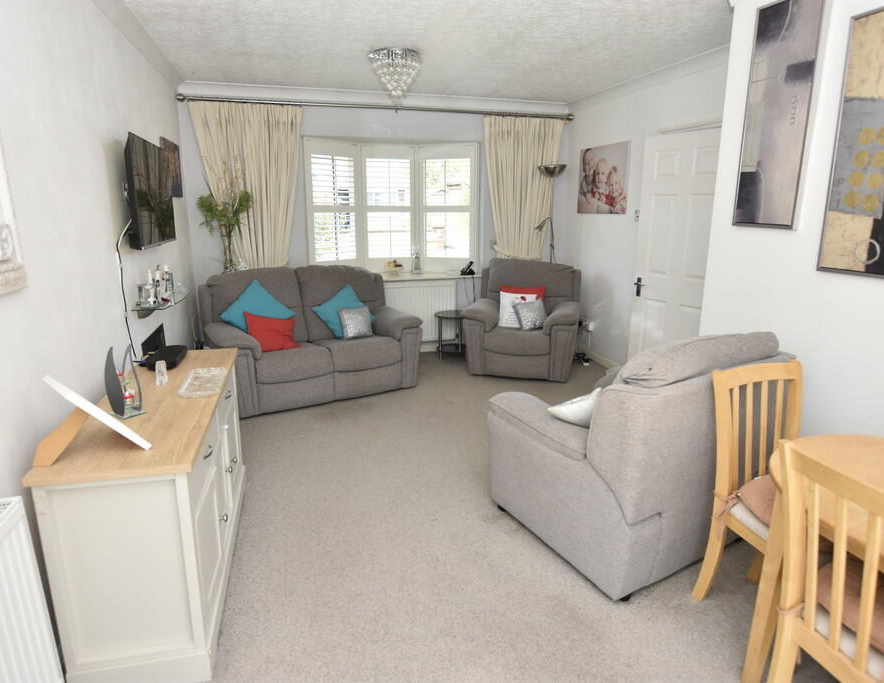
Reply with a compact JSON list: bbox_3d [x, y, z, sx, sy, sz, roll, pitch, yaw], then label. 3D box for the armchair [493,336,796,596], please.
[{"bbox_3d":[0.858,0.367,2.533,0.980,0.946,0.896,-7,15,-28],"label":"armchair"}]

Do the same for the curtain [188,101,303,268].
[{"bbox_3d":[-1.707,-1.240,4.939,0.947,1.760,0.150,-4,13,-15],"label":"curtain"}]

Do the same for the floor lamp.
[{"bbox_3d":[1.109,-0.829,5.595,0.330,1.917,0.310,5,14,21],"label":"floor lamp"}]

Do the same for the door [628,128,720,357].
[{"bbox_3d":[1.774,-0.541,4.102,0.045,1.981,0.762,-8,15,-29],"label":"door"}]

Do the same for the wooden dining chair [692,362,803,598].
[{"bbox_3d":[1.152,0.557,1.772,0.410,0.910,0.480,-4,13,-13],"label":"wooden dining chair"}]

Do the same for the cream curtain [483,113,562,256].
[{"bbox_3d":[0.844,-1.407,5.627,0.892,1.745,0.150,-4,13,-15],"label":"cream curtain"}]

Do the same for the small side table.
[{"bbox_3d":[0.138,-0.052,5.509,0.410,0.453,0.410,-4,13,-15],"label":"small side table"}]

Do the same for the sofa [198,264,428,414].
[{"bbox_3d":[-1.086,-0.094,4.546,1.554,0.980,0.938,-8,15,-29],"label":"sofa"}]

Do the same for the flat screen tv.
[{"bbox_3d":[-1.572,-0.791,2.924,0.065,0.518,0.896,-4,13,-16],"label":"flat screen tv"}]

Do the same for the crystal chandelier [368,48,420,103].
[{"bbox_3d":[-0.322,-1.841,3.744,0.370,0.294,0.370,-4,13,-15],"label":"crystal chandelier"}]

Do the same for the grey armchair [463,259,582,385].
[{"bbox_3d":[0.805,-0.247,5.158,0.980,0.980,0.896,4,13,18],"label":"grey armchair"}]

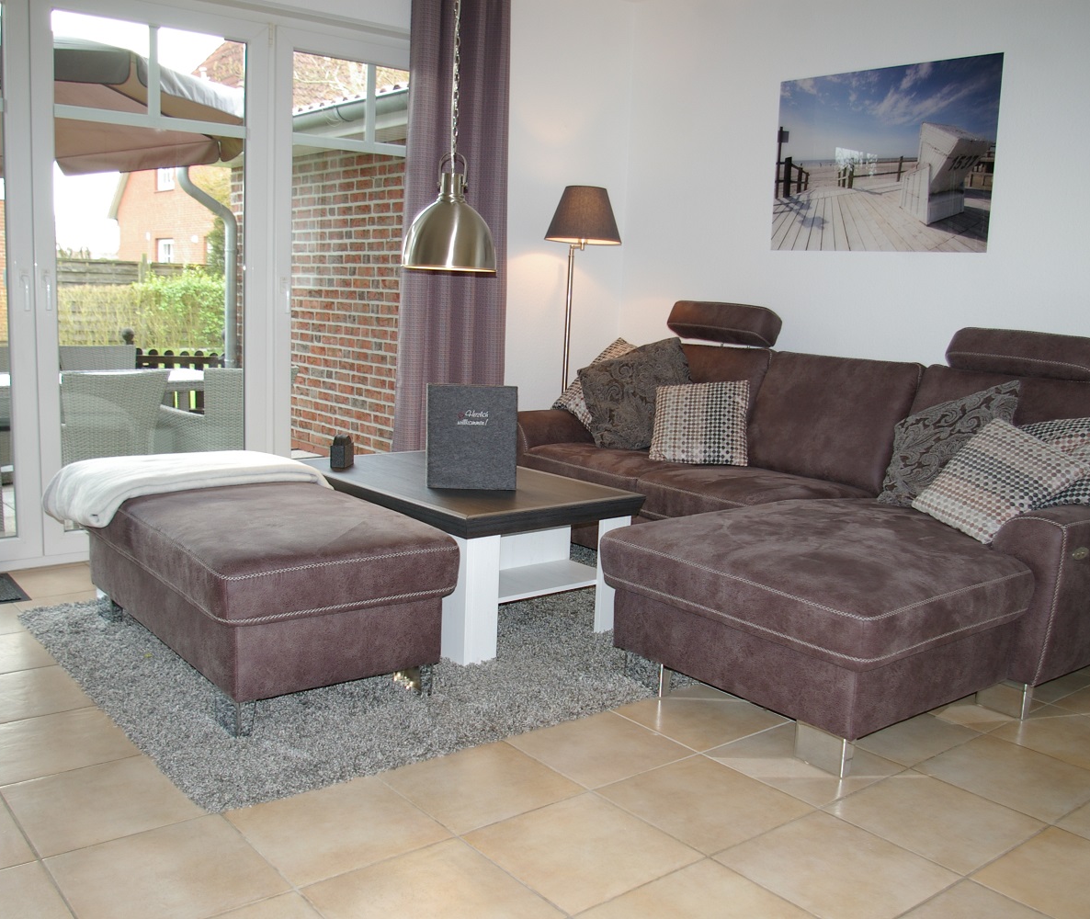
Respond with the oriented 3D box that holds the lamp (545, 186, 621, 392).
[{"bbox_3d":[0.157,-0.495,4.973,0.363,1.587,0.356,2,8,0],"label":"lamp"}]

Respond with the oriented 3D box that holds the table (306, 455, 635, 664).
[{"bbox_3d":[-0.306,0.275,3.524,0.705,0.434,1.142,-5,11,-39],"label":"table"}]

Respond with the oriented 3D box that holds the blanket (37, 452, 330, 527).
[{"bbox_3d":[-1.128,0.113,3.326,0.752,0.192,0.554,-5,11,-39],"label":"blanket"}]

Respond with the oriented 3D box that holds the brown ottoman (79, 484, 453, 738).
[{"bbox_3d":[-0.851,0.330,3.013,0.646,0.431,1.224,-5,11,-39],"label":"brown ottoman"}]

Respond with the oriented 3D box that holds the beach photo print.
[{"bbox_3d":[1.315,-1.189,4.135,0.021,0.708,0.992,-5,11,-39],"label":"beach photo print"}]

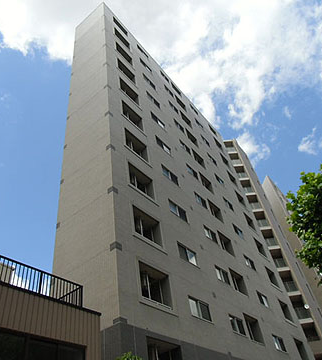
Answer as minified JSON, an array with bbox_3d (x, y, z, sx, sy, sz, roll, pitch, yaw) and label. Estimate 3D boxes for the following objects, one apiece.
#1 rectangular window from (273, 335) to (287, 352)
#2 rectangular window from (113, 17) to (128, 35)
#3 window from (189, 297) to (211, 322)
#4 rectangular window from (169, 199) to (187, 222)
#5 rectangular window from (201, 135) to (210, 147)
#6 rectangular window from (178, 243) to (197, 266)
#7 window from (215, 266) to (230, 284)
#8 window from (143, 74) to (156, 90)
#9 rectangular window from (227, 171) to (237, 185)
[{"bbox_3d":[7.524,10.485,21.278,0.180,0.860,1.336,-33,-48,22],"label":"rectangular window"},{"bbox_3d":[-3.917,-14.534,31.768,0.250,1.561,1.867,-33,-48,22],"label":"rectangular window"},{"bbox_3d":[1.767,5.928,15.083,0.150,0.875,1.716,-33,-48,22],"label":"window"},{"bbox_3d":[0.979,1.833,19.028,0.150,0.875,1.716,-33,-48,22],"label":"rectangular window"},{"bbox_3d":[4.708,-3.906,34.822,0.150,0.847,1.650,-33,-48,22],"label":"rectangular window"},{"bbox_3d":[1.373,3.881,17.056,0.150,0.875,1.716,-33,-48,22],"label":"rectangular window"},{"bbox_3d":[3.615,5.661,19.686,0.180,0.863,1.367,-33,-48,22],"label":"window"},{"bbox_3d":[-1.076,-8.683,29.614,0.180,0.846,1.581,-33,-48,22],"label":"window"},{"bbox_3d":[7.714,0.013,35.992,0.300,1.320,1.779,-33,-48,22],"label":"rectangular window"}]

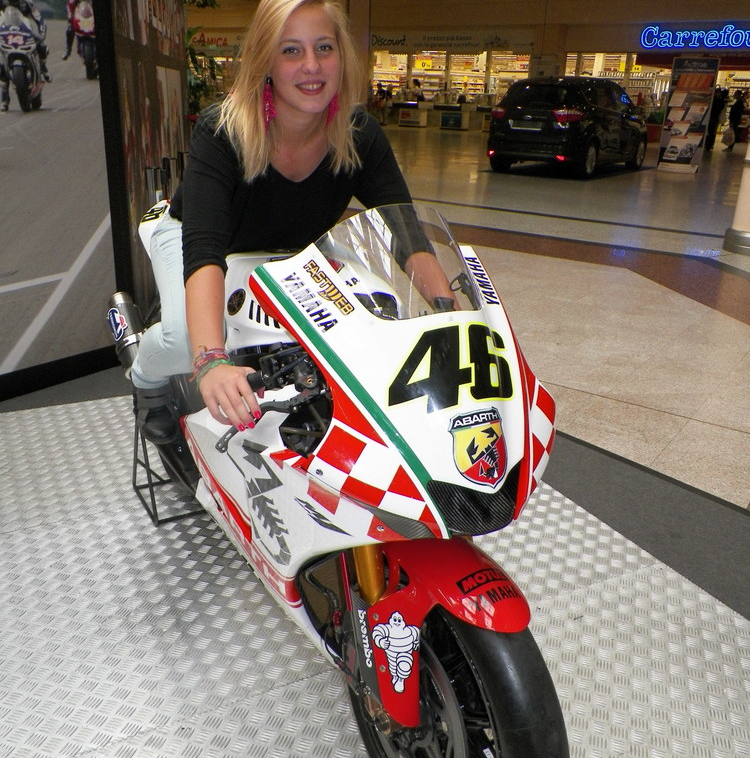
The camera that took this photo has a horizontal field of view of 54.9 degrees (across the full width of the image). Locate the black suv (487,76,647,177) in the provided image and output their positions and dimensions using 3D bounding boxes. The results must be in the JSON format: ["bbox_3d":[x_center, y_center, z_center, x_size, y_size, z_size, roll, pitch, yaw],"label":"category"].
[{"bbox_3d":[3.790,-4.790,13.600,1.850,1.630,4.380,17,26,33],"label":"black suv"}]

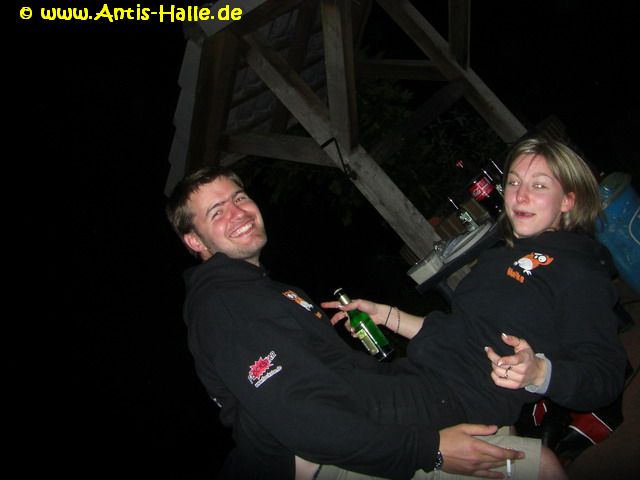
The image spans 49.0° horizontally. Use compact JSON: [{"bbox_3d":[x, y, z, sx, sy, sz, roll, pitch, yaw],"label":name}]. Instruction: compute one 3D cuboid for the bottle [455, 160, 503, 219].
[{"bbox_3d":[0.772,-0.252,3.400,0.107,0.335,0.107,-40,-2,10],"label":"bottle"}]

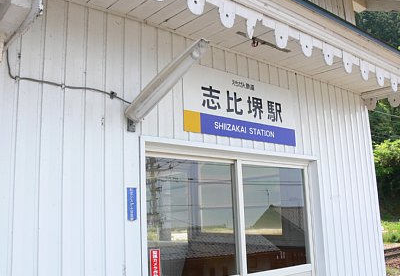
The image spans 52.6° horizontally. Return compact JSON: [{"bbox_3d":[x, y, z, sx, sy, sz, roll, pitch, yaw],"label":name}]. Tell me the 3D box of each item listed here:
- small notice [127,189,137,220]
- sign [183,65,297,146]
[{"bbox_3d":[-0.381,0.377,2.297,0.064,0.186,0.010,7,-14,-39],"label":"small notice"},{"bbox_3d":[0.352,-0.226,3.052,1.176,0.495,0.030,7,-14,-39],"label":"sign"}]

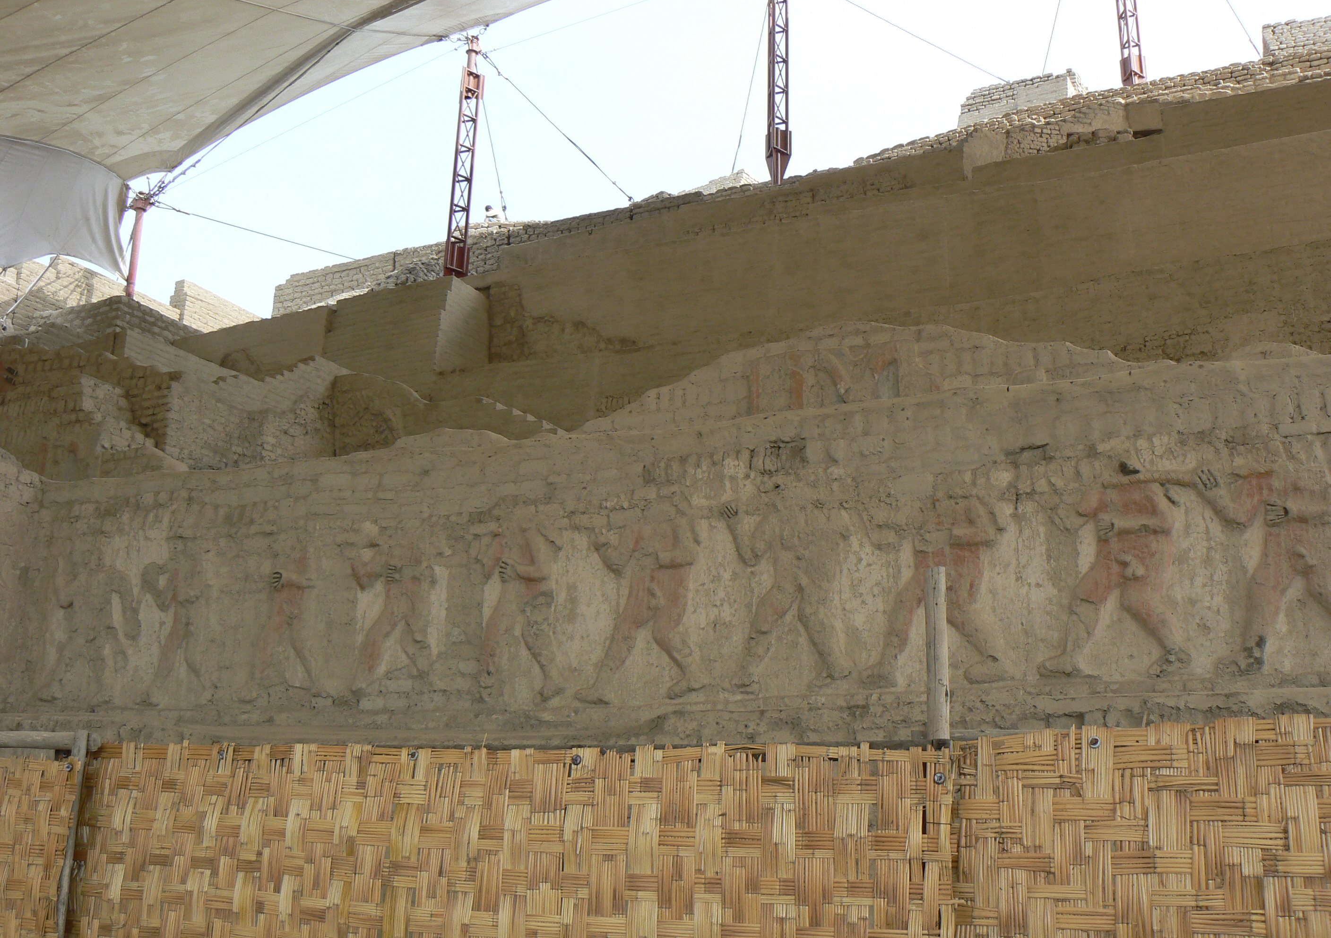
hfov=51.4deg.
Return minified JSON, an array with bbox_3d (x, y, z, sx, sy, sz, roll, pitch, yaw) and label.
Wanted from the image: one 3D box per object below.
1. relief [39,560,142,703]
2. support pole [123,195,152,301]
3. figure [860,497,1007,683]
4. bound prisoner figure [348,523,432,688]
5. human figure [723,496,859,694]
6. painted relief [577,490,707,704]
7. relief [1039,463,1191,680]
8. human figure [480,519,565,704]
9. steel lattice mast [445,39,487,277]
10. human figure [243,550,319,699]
[{"bbox_3d":[-5.407,1.513,12.936,1.267,1.419,0.180,-6,-14,23],"label":"relief"},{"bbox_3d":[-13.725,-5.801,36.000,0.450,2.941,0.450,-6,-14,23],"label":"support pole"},{"bbox_3d":[1.897,0.862,9.765,1.052,1.365,0.180,-6,-14,23],"label":"figure"},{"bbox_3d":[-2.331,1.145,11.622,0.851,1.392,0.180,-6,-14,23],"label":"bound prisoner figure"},{"bbox_3d":[0.891,0.928,10.207,1.052,1.451,0.180,-6,-14,23],"label":"human figure"},{"bbox_3d":[-0.193,0.988,10.686,1.118,1.667,0.180,-6,-14,23],"label":"painted relief"},{"bbox_3d":[3.014,0.684,9.298,0.971,1.464,0.180,-6,-14,23],"label":"relief"},{"bbox_3d":[-1.161,1.118,11.096,0.805,1.511,0.180,-6,-14,23],"label":"human figure"},{"bbox_3d":[-5.088,-7.901,35.000,0.500,6.607,0.500,-3,-14,24],"label":"steel lattice mast"},{"bbox_3d":[-3.357,1.354,12.041,0.803,1.302,0.180,-6,-14,23],"label":"human figure"}]

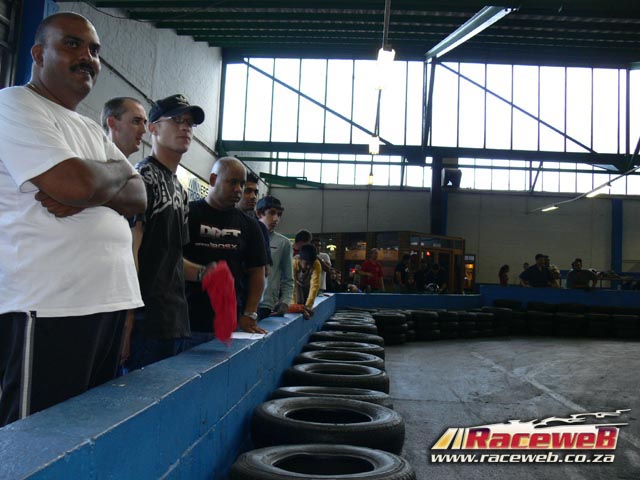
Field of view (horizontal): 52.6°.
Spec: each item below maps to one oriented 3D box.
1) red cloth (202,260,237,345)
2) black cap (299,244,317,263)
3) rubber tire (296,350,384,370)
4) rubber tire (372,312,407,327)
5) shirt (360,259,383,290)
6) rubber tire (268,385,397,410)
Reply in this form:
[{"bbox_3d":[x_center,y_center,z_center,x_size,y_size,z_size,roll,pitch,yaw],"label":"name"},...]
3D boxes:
[{"bbox_3d":[-0.416,0.256,2.650,0.120,0.340,0.130,0,-4,37],"label":"red cloth"},{"bbox_3d":[-0.118,0.127,6.100,0.170,0.140,0.220,3,17,-20],"label":"black cap"},{"bbox_3d":[0.131,0.864,4.350,0.610,0.180,0.610,2,-3,0],"label":"rubber tire"},{"bbox_3d":[1.004,1.184,9.700,0.600,0.170,0.600,2,-3,0],"label":"rubber tire"},{"bbox_3d":[1.114,0.768,14.000,0.500,0.680,0.280,1,-3,21],"label":"shirt"},{"bbox_3d":[0.052,0.848,3.200,0.610,0.180,0.610,2,-3,0],"label":"rubber tire"}]

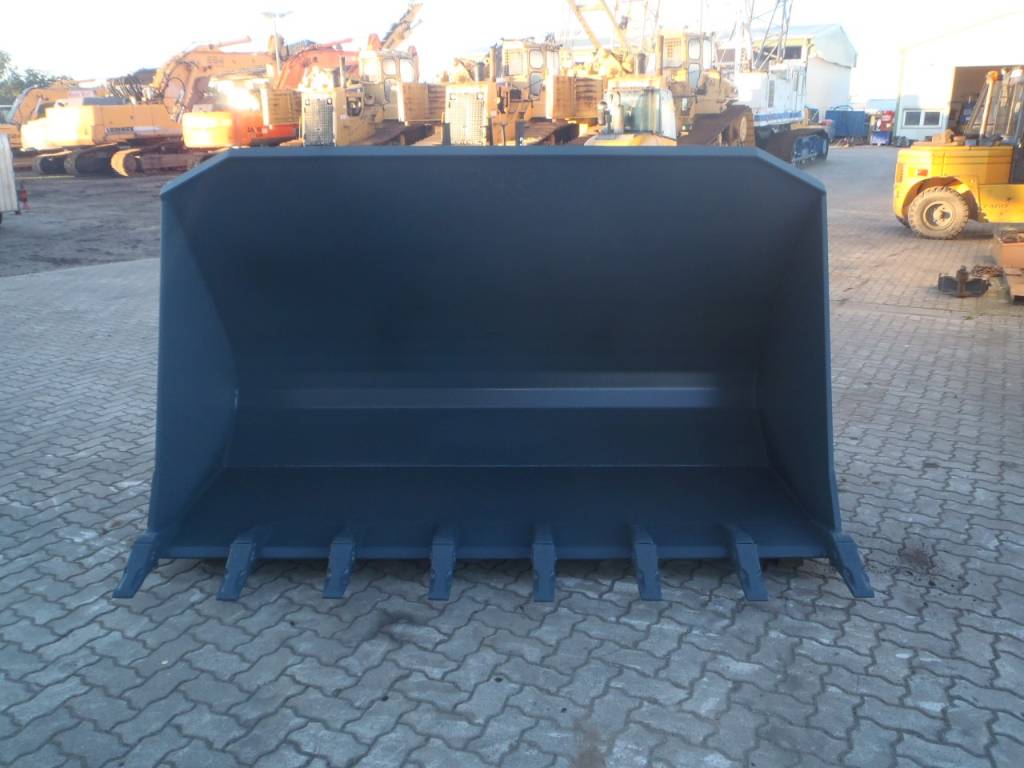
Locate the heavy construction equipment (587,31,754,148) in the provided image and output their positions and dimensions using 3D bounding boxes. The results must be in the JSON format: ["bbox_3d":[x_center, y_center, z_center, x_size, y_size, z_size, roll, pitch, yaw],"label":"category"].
[{"bbox_3d":[3.840,-7.128,21.412,3.400,3.700,5.000,10,20,29],"label":"heavy construction equipment"}]

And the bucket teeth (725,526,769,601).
[{"bbox_3d":[0.876,0.664,3.098,0.086,0.112,0.345,0,33,0],"label":"bucket teeth"}]

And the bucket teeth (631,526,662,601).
[{"bbox_3d":[0.499,0.665,3.102,0.086,0.112,0.345,0,33,0],"label":"bucket teeth"}]

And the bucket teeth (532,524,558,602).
[{"bbox_3d":[0.115,0.668,3.099,0.086,0.112,0.345,0,33,0],"label":"bucket teeth"}]

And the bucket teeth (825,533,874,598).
[{"bbox_3d":[1.264,0.657,3.113,0.086,0.112,0.345,0,33,0],"label":"bucket teeth"}]

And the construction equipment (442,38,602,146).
[{"bbox_3d":[0.127,-6.512,21.017,2.900,3.800,4.800,7,18,24],"label":"construction equipment"}]

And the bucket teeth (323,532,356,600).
[{"bbox_3d":[-0.646,0.663,3.130,0.086,0.112,0.345,0,33,0],"label":"bucket teeth"}]

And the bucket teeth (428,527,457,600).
[{"bbox_3d":[-0.263,0.666,3.114,0.086,0.112,0.345,0,33,0],"label":"bucket teeth"}]

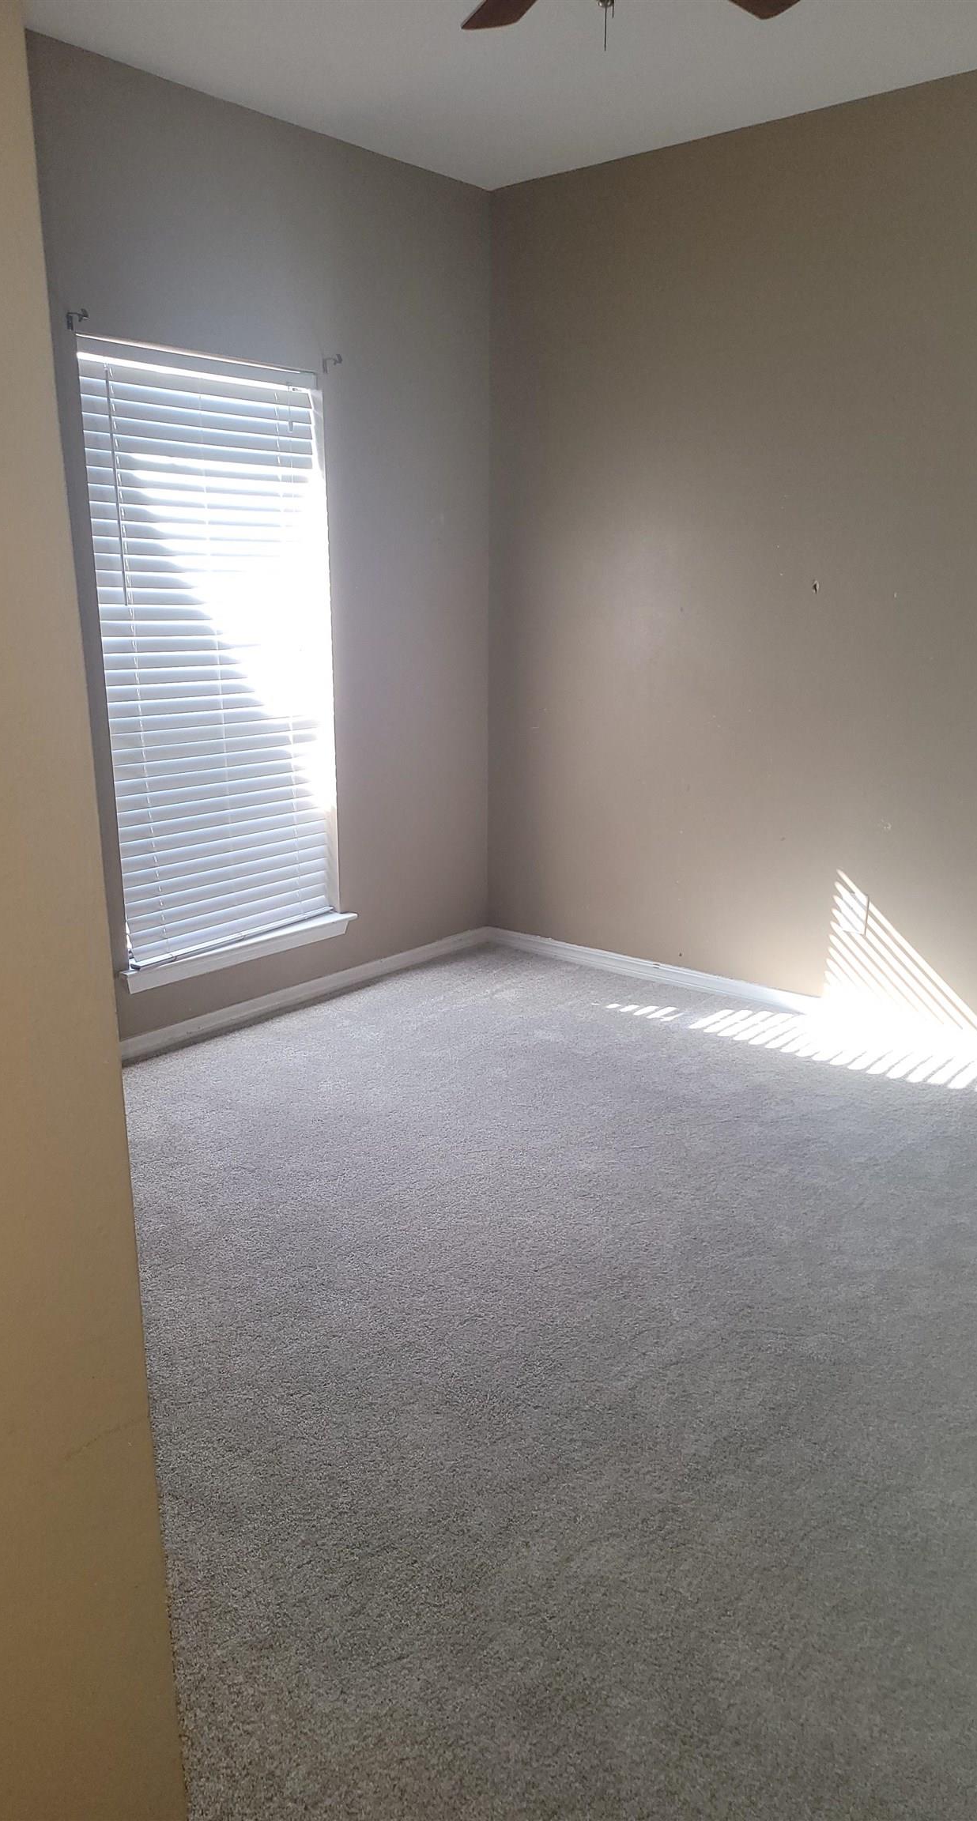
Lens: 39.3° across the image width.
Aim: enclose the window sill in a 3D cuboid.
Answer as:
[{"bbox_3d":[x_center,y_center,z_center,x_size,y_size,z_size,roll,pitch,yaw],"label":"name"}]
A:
[{"bbox_3d":[-0.770,0.124,4.268,0.110,0.066,0.913,11,18,39],"label":"window sill"}]

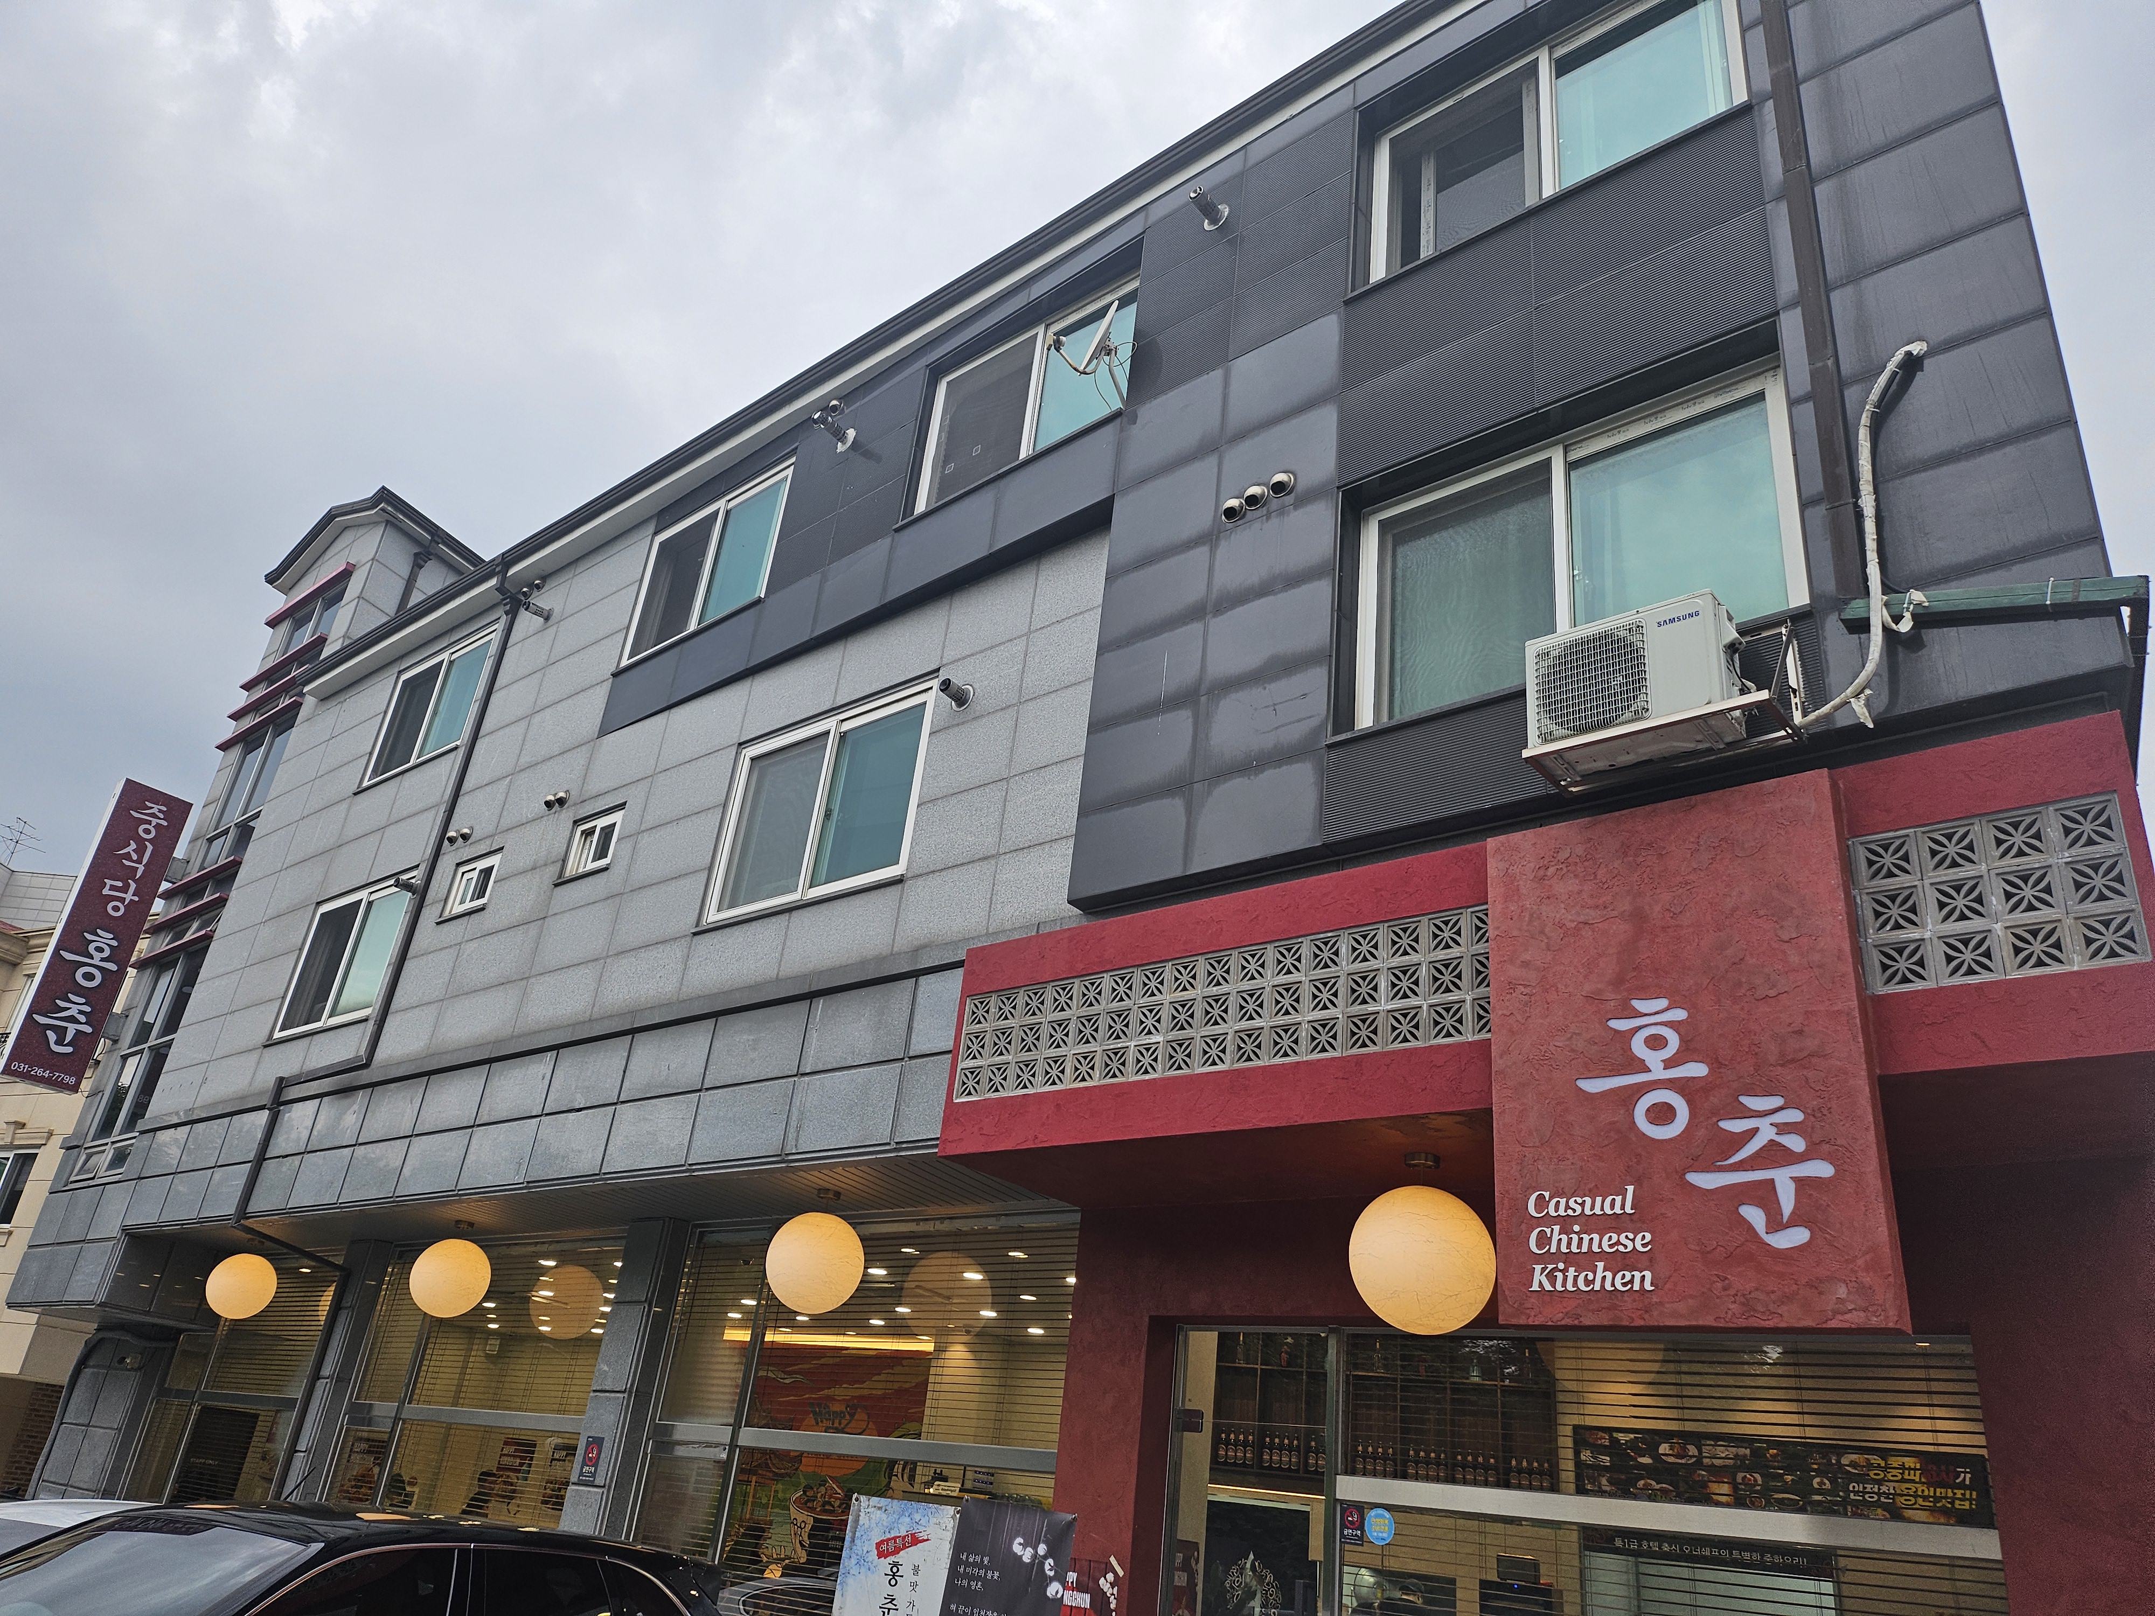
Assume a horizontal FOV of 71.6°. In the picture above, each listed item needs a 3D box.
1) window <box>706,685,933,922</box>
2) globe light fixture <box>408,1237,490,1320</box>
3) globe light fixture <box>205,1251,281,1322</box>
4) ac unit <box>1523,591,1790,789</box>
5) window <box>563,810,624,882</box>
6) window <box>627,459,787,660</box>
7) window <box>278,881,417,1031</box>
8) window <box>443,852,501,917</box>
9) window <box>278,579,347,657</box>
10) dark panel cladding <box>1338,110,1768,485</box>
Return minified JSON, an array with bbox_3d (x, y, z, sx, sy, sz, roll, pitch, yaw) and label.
[{"bbox_3d":[-1.783,0.030,10.531,2.135,1.450,0.130,-15,-33,38],"label":"window"},{"bbox_3d":[-4.980,3.740,11.882,0.610,0.610,0.610,-15,-33,38],"label":"globe light fixture"},{"bbox_3d":[-7.993,4.587,14.316,0.610,0.610,0.610,-15,-33,38],"label":"globe light fixture"},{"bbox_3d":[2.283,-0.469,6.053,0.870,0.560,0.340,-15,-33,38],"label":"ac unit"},{"bbox_3d":[-3.981,0.328,12.479,0.725,0.501,0.110,-15,-33,38],"label":"window"},{"bbox_3d":[-3.220,-2.059,13.160,2.054,1.473,0.130,-15,-33,38],"label":"window"},{"bbox_3d":[-7.315,1.546,15.021,2.215,1.508,0.130,-15,-33,38],"label":"window"},{"bbox_3d":[-5.496,0.739,13.712,0.829,0.495,0.110,-15,-33,38],"label":"window"},{"bbox_3d":[-10.364,-2.410,20.277,1.861,0.945,0.130,-15,-33,38],"label":"window"},{"bbox_3d":[2.348,-2.516,7.595,2.243,1.322,0.120,-15,-33,38],"label":"dark panel cladding"}]

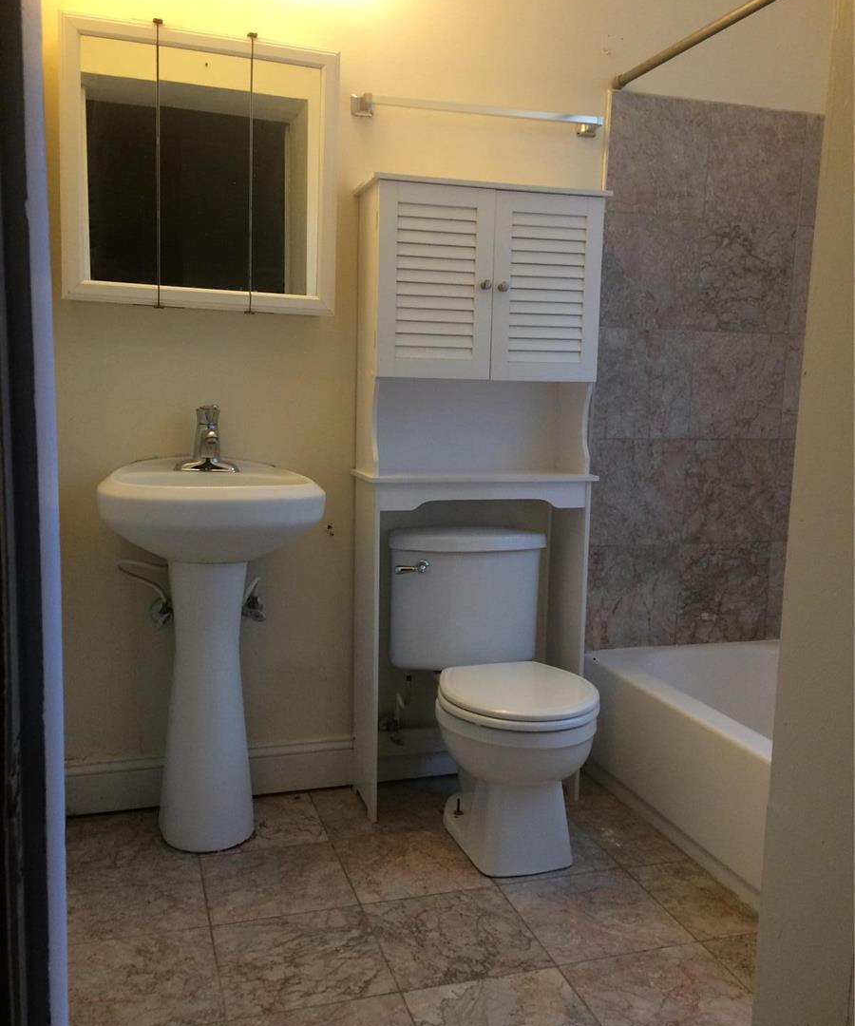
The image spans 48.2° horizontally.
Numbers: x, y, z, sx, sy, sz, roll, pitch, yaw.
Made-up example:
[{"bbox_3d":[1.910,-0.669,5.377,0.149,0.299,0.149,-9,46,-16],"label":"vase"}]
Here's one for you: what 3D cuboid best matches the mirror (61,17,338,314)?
[{"bbox_3d":[-0.530,-0.792,2.260,0.620,0.615,0.119,-1,7,-17],"label":"mirror"}]

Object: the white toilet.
[{"bbox_3d":[0.157,0.422,2.305,0.429,0.719,0.681,-1,7,-17],"label":"white toilet"}]

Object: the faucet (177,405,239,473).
[{"bbox_3d":[-0.525,-0.177,2.286,0.155,0.160,0.140,-1,7,-17],"label":"faucet"}]

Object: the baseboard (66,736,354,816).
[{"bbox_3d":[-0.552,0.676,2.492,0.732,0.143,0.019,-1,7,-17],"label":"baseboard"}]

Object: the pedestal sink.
[{"bbox_3d":[-0.501,0.331,2.237,0.495,0.889,0.439,-1,7,-17],"label":"pedestal sink"}]

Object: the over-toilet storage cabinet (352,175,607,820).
[{"bbox_3d":[0.122,-0.026,2.491,0.612,1.565,0.244,-1,7,-17],"label":"over-toilet storage cabinet"}]

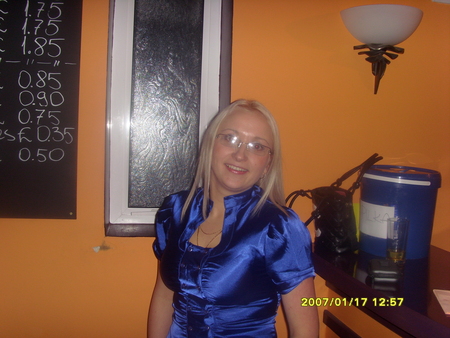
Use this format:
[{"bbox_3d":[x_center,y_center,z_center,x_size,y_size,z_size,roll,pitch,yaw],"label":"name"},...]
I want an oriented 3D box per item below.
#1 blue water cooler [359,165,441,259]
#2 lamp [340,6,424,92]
[{"bbox_3d":[0.573,0.135,1.560,0.251,0.274,0.251,4,5,20],"label":"blue water cooler"},{"bbox_3d":[0.576,-0.416,1.671,0.303,0.292,0.154,1,5,-10],"label":"lamp"}]

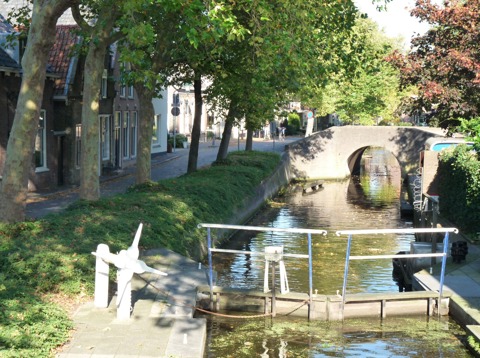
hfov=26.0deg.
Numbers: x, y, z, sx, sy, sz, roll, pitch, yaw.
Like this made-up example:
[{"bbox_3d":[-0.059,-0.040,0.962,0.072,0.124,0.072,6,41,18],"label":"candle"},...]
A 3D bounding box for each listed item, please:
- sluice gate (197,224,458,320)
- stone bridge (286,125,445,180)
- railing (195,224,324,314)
[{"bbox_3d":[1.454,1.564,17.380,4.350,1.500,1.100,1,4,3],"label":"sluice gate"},{"bbox_3d":[6.788,-1.311,54.023,8.400,2.750,4.500,1,4,9],"label":"stone bridge"},{"bbox_3d":[0.364,1.538,17.379,2.220,1.430,0.120,2,4,22],"label":"railing"}]

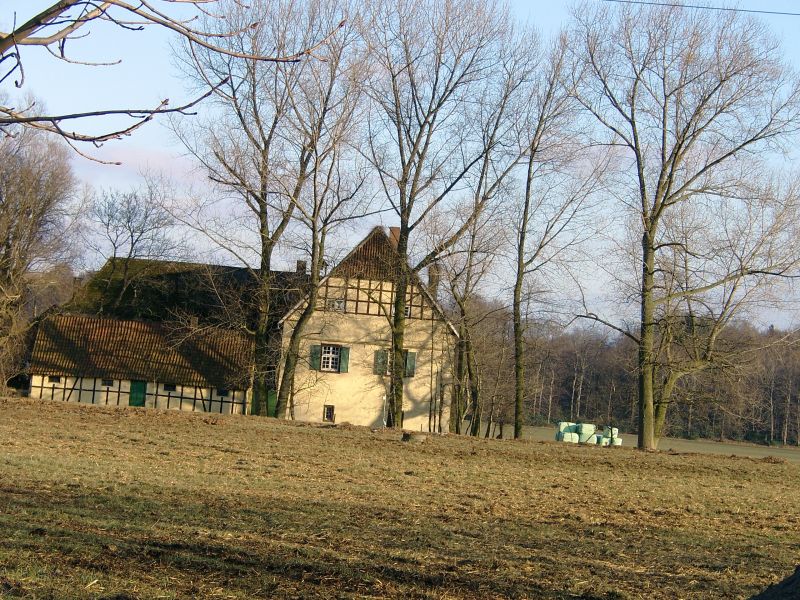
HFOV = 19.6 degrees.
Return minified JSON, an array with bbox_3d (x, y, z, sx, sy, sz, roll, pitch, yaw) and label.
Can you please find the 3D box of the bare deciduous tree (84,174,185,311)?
[{"bbox_3d":[-19.402,-0.976,167.000,6.400,15.800,6.200,4,-3,0],"label":"bare deciduous tree"}]

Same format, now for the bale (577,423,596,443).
[{"bbox_3d":[12.589,8.957,156.000,1.280,1.270,1.300,4,-3,0],"label":"bale"}]

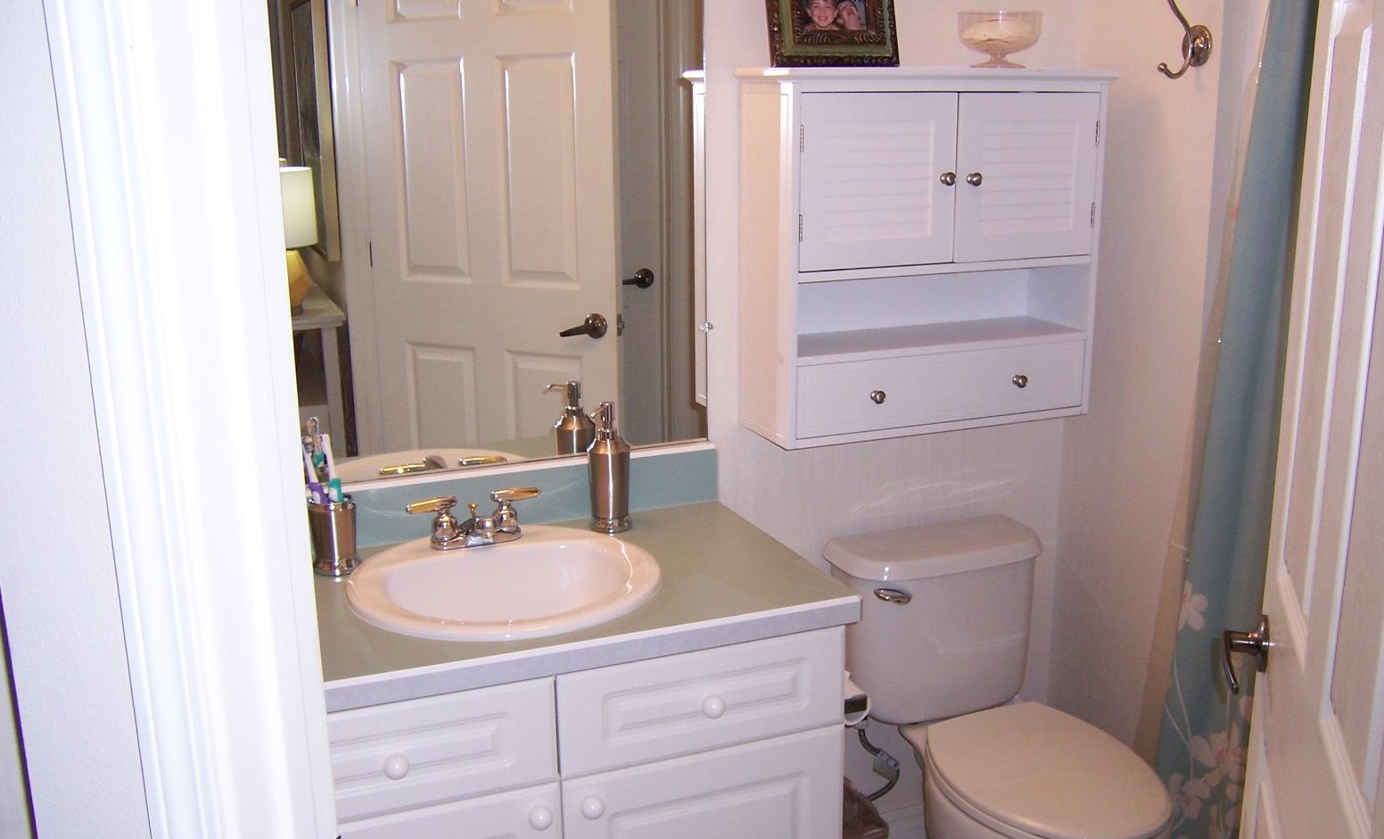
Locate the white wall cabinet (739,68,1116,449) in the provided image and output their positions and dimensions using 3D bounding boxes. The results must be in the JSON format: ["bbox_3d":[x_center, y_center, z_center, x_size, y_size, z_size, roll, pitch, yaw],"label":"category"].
[{"bbox_3d":[0.419,-0.306,2.382,0.659,0.634,0.215,-6,14,-21],"label":"white wall cabinet"}]

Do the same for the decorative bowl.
[{"bbox_3d":[0.549,-0.675,2.351,0.149,0.096,0.149,-1,13,0],"label":"decorative bowl"}]

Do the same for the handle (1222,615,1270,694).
[{"bbox_3d":[0.583,0.244,1.389,0.051,0.065,0.124,4,14,19],"label":"handle"}]

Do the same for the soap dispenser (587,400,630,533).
[{"bbox_3d":[-0.148,0.083,2.248,0.073,0.220,0.091,5,14,25],"label":"soap dispenser"}]

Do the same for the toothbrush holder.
[{"bbox_3d":[-0.562,0.181,2.079,0.074,0.115,0.074,-6,14,-21],"label":"toothbrush holder"}]

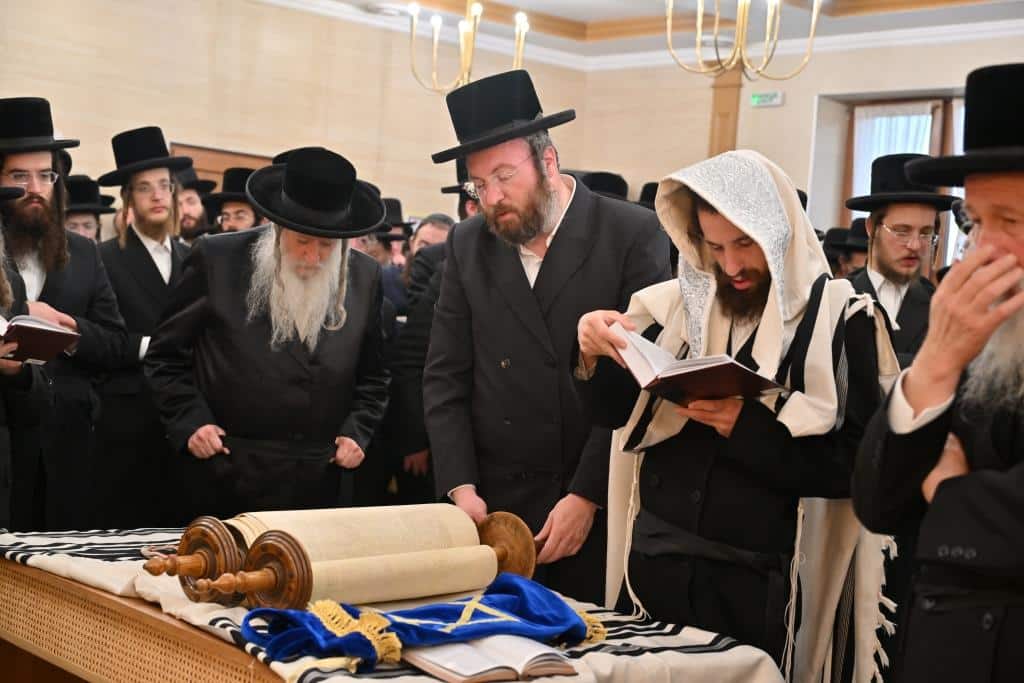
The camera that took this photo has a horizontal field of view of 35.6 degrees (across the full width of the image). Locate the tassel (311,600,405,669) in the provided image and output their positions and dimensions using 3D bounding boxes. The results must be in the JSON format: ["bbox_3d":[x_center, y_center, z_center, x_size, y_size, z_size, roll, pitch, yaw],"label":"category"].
[{"bbox_3d":[-0.250,0.464,2.541,0.110,0.075,0.220,3,2,-27],"label":"tassel"}]

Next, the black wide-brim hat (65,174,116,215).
[{"bbox_3d":[-1.863,-0.637,6.900,0.310,0.145,0.330,0,1,-15],"label":"black wide-brim hat"}]

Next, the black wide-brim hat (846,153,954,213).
[{"bbox_3d":[1.062,-0.435,4.300,0.315,0.135,0.340,2,0,-13],"label":"black wide-brim hat"}]

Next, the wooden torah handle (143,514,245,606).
[{"bbox_3d":[-0.577,0.391,2.797,0.160,0.160,0.165,5,2,40],"label":"wooden torah handle"}]

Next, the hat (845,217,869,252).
[{"bbox_3d":[1.584,-0.470,7.000,0.310,0.140,0.330,4,1,13],"label":"hat"}]

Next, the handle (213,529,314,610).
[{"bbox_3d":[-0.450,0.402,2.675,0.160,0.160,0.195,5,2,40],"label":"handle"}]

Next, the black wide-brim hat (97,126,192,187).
[{"bbox_3d":[-1.206,-0.614,5.200,0.315,0.135,0.340,-13,1,-25],"label":"black wide-brim hat"}]

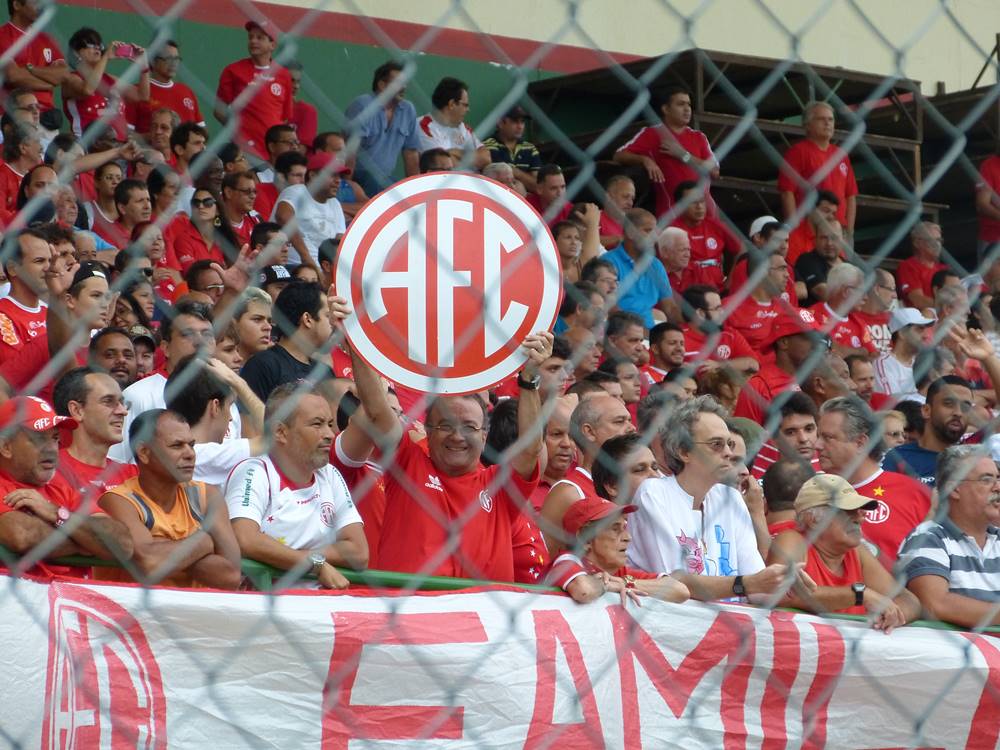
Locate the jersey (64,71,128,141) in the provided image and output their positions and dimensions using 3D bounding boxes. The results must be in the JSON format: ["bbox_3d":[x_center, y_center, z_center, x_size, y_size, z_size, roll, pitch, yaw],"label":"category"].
[{"bbox_3d":[-2.609,-1.702,54.464,0.420,0.550,0.280,6,-10,-38],"label":"jersey"}]

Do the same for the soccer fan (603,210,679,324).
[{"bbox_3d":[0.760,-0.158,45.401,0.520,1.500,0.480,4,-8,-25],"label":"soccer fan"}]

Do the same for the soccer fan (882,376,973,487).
[{"bbox_3d":[1.433,0.853,27.678,0.530,1.720,0.340,4,-8,-28],"label":"soccer fan"}]

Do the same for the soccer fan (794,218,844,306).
[{"bbox_3d":[1.864,-0.209,48.209,0.520,1.380,0.550,4,-8,-25],"label":"soccer fan"}]

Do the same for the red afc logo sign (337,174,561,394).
[{"bbox_3d":[-0.138,-0.242,22.500,0.600,0.590,0.020,0,-3,2],"label":"red afc logo sign"}]

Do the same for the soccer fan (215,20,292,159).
[{"bbox_3d":[-1.621,-1.478,55.385,0.530,1.740,0.360,2,-8,-18],"label":"soccer fan"}]

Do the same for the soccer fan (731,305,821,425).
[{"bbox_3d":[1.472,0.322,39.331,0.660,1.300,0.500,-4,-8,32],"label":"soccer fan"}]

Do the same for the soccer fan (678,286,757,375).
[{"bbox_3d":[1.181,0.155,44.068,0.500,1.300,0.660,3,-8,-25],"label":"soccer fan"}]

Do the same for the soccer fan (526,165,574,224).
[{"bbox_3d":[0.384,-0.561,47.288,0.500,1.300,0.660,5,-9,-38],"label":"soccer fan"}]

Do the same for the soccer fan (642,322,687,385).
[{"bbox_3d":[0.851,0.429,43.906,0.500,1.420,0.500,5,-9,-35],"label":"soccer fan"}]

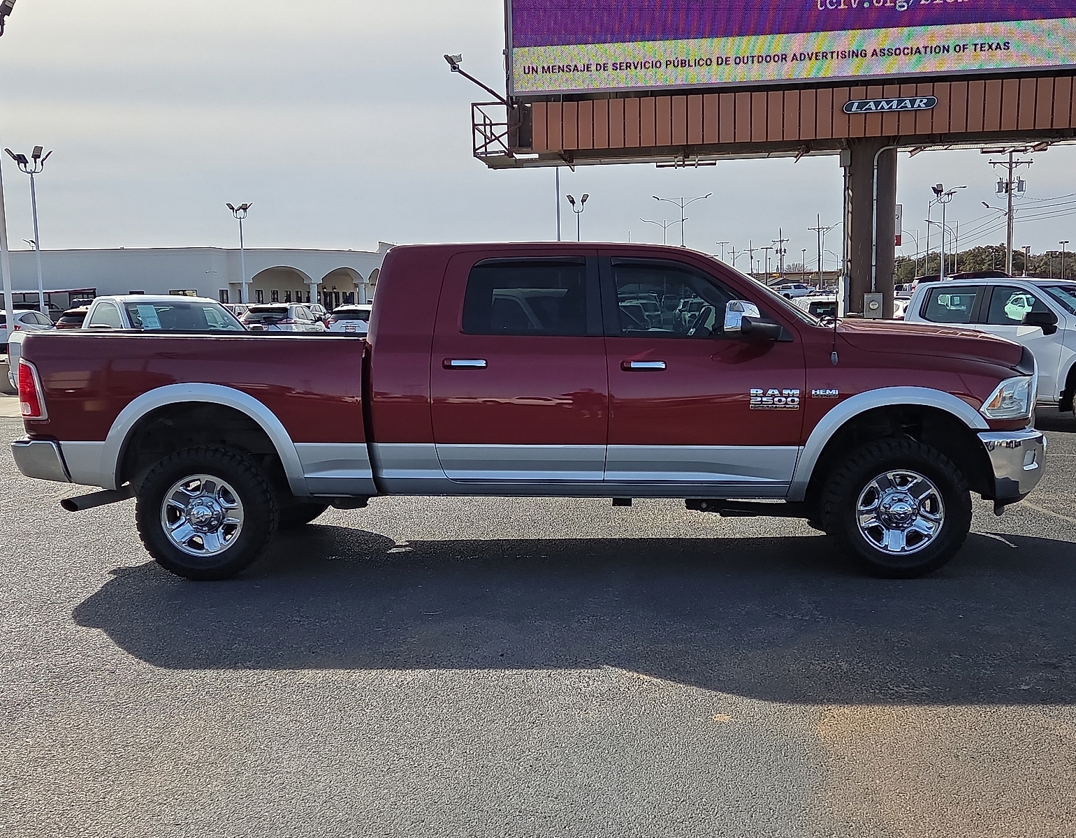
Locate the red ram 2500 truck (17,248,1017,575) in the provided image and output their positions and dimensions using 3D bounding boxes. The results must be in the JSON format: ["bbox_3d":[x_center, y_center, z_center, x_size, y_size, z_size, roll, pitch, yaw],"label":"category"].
[{"bbox_3d":[-0.024,-0.143,7.503,6.300,1.990,2.100,-1,5,2],"label":"red ram 2500 truck"}]

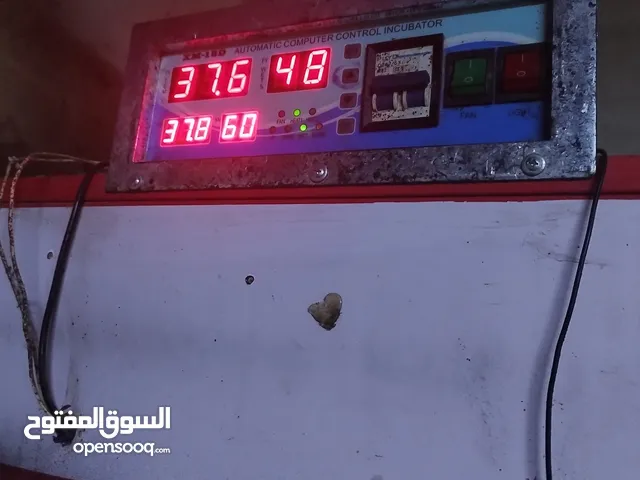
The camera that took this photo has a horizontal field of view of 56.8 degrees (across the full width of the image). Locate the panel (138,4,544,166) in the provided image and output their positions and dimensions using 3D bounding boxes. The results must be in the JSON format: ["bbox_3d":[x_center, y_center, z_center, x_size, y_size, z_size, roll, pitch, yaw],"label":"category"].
[{"bbox_3d":[0.006,-0.084,0.351,0.247,0.078,0.030,1,-12,23],"label":"panel"}]

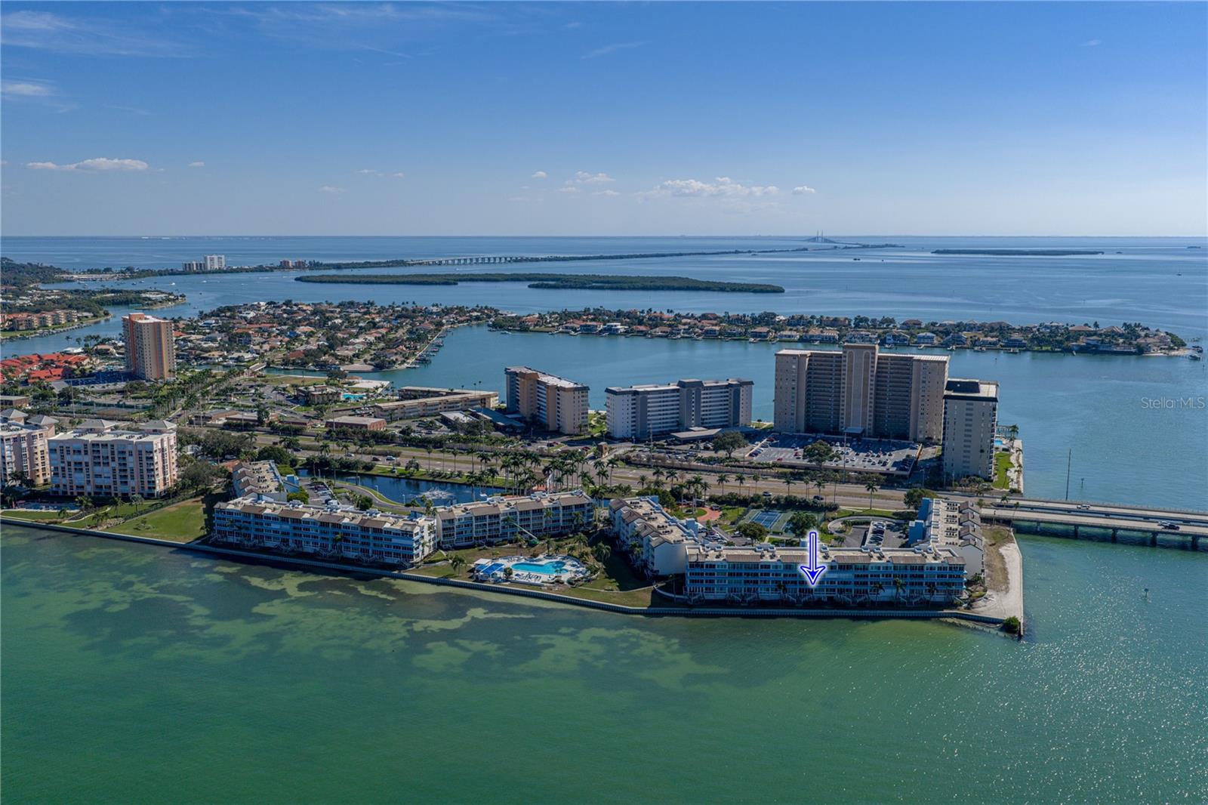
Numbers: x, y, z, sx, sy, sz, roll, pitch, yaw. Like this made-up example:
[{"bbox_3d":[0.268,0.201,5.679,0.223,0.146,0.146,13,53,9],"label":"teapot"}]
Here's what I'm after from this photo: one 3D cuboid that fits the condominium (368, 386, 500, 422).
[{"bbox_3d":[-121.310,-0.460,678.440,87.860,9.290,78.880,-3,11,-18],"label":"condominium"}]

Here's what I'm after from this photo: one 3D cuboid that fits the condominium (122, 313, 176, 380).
[{"bbox_3d":[-391.000,-50.147,808.595,25.500,53.000,57.000,-8,13,-39],"label":"condominium"}]

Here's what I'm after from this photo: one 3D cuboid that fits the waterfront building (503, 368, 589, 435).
[{"bbox_3d":[-39.440,-2.660,626.680,16.970,32.250,91.360,-6,12,-31],"label":"waterfront building"}]

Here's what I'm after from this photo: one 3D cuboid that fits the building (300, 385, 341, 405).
[{"bbox_3d":[-215.660,-6.940,709.730,22.460,10.780,28.550,-7,12,-32],"label":"building"}]

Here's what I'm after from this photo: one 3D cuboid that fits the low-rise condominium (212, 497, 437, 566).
[{"bbox_3d":[-110.400,49.713,370.090,89.500,13.600,16.000,3,11,18],"label":"low-rise condominium"}]

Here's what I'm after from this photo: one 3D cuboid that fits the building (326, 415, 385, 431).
[{"bbox_3d":[-157.000,13.364,594.305,33.000,4.800,17.600,4,11,22],"label":"building"}]

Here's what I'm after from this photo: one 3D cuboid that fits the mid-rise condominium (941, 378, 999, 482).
[{"bbox_3d":[190.000,13.779,487.350,24.500,42.300,49.000,4,11,22],"label":"mid-rise condominium"}]

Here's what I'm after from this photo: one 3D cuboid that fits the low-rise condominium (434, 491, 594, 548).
[{"bbox_3d":[-36.600,47.232,385.393,64.000,13.000,15.500,-4,11,-20],"label":"low-rise condominium"}]

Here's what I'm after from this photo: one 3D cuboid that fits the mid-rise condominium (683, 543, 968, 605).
[{"bbox_3d":[76.590,60.200,331.140,95.350,14.980,15.970,0,10,1],"label":"mid-rise condominium"}]

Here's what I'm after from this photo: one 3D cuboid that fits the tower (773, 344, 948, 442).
[{"bbox_3d":[155.500,-7.627,570.866,98.500,54.500,27.500,4,11,22],"label":"tower"}]

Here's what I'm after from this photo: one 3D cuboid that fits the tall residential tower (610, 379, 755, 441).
[{"bbox_3d":[49.120,1.690,602.910,97.850,32.250,16.970,-4,11,-23],"label":"tall residential tower"}]

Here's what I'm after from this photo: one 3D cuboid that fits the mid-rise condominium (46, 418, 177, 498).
[{"bbox_3d":[-238.400,27.150,460.990,53.420,33.250,24.460,1,10,5],"label":"mid-rise condominium"}]

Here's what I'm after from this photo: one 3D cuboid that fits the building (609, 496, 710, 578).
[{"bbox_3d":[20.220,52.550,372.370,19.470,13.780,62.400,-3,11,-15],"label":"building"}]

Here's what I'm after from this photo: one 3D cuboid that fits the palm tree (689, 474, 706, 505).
[{"bbox_3d":[41.178,39.903,416.716,6.900,16.200,6.900,0,10,0],"label":"palm tree"}]

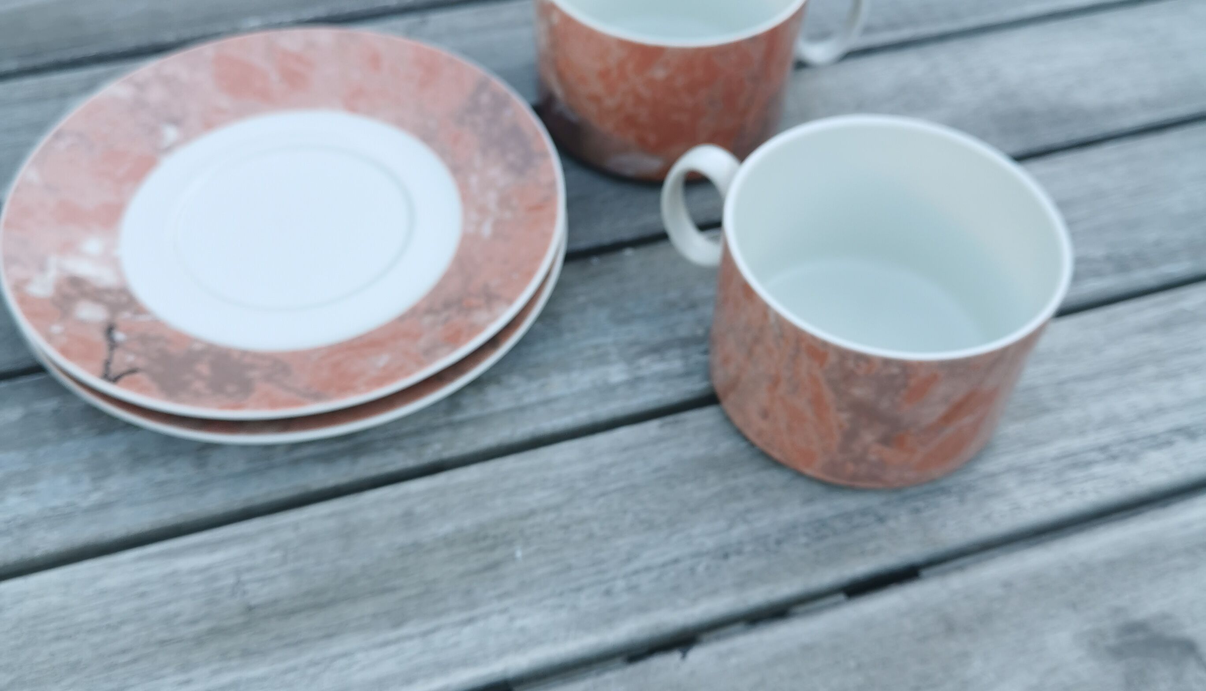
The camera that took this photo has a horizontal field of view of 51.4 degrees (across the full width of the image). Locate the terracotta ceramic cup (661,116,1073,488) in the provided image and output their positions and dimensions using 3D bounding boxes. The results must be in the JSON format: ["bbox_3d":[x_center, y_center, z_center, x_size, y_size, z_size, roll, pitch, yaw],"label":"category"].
[{"bbox_3d":[0.062,-0.015,0.330,0.104,0.056,0.084,27,55,18],"label":"terracotta ceramic cup"}]

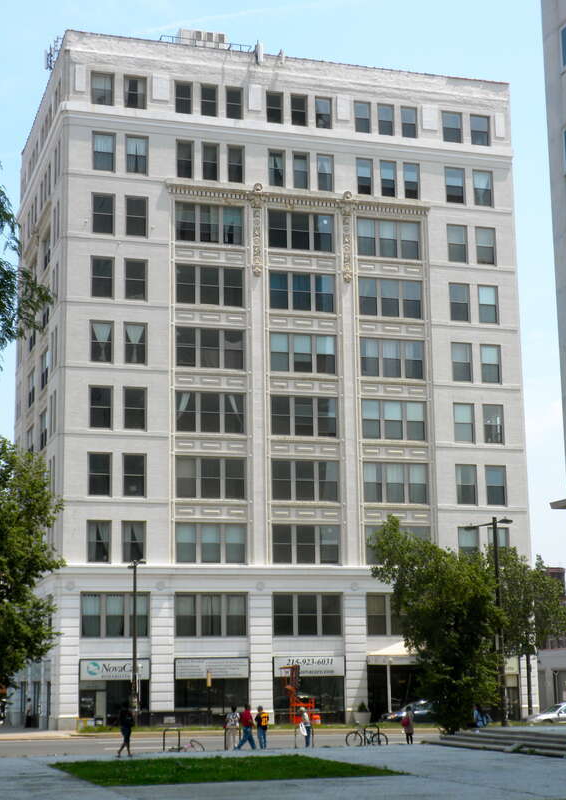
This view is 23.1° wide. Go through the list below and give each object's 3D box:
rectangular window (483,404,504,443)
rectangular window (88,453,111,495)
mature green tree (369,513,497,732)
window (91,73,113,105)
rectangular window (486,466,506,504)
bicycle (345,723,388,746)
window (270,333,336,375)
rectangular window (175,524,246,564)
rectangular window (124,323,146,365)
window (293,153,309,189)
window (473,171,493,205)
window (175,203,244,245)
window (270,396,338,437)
[{"bbox_3d":[13.612,1.607,89.643,1.458,2.577,0.200,3,-12,-17],"label":"rectangular window"},{"bbox_3d":[-10.148,4.132,76.970,1.267,2.406,0.220,3,-12,-17],"label":"rectangular window"},{"bbox_3d":[5.756,8.435,52.004,5.100,8.142,4.947,-1,-11,0],"label":"mature green tree"},{"bbox_3d":[-10.570,-18.262,81.327,1.329,1.976,0.220,3,-12,-17],"label":"window"},{"bbox_3d":[13.118,5.313,85.320,1.374,2.457,0.200,3,-12,-17],"label":"rectangular window"},{"bbox_3d":[3.349,13.399,55.487,1.700,1.024,0.550,-1,-11,0],"label":"bicycle"},{"bbox_3d":[1.251,-2.741,83.226,4.187,2.448,0.200,3,-12,-17],"label":"window"},{"bbox_3d":[-4.274,8.617,83.045,4.399,2.419,0.250,3,-12,-17],"label":"rectangular window"},{"bbox_3d":[-8.886,-3.394,83.606,1.370,2.548,0.200,3,-12,-17],"label":"rectangular window"},{"bbox_3d":[1.186,-14.751,89.449,1.121,2.467,0.250,3,-12,-17],"label":"window"},{"bbox_3d":[12.912,-13.598,89.290,1.342,2.379,0.200,3,-11,-17],"label":"window"},{"bbox_3d":[-4.474,-10.830,85.153,4.278,2.498,0.150,3,-12,-17],"label":"window"},{"bbox_3d":[1.371,1.066,85.922,4.391,2.533,0.200,3,-12,-17],"label":"window"}]

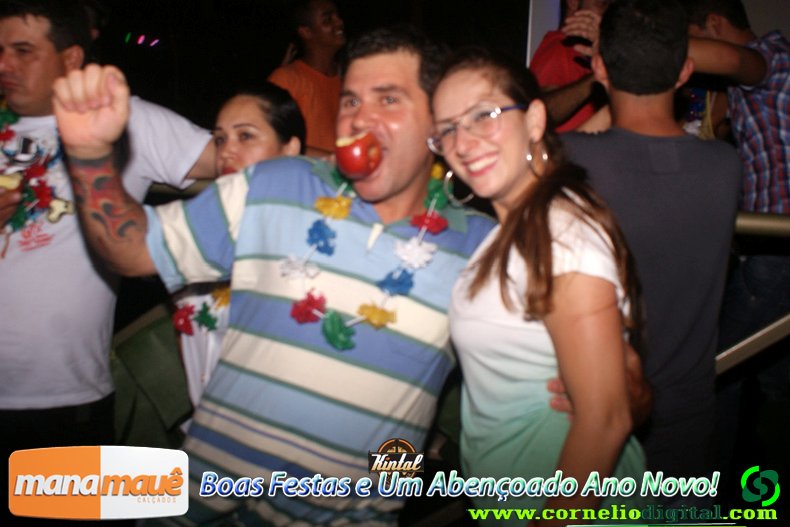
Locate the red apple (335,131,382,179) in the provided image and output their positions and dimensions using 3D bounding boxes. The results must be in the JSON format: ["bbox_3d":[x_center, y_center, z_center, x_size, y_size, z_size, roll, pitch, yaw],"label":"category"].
[{"bbox_3d":[-0.050,-0.151,1.100,0.062,0.067,0.067,-8,14,41],"label":"red apple"}]

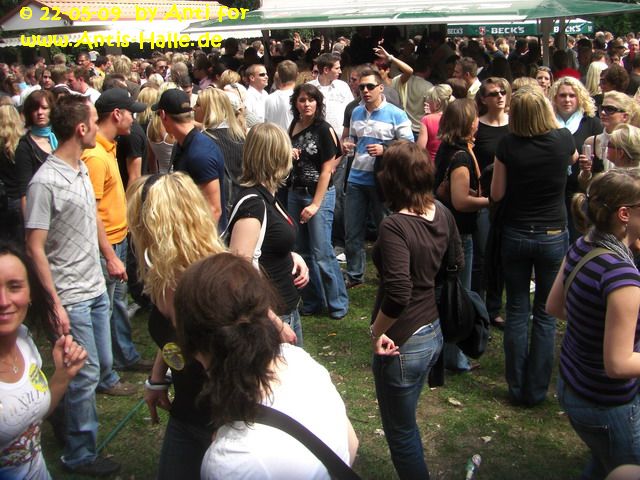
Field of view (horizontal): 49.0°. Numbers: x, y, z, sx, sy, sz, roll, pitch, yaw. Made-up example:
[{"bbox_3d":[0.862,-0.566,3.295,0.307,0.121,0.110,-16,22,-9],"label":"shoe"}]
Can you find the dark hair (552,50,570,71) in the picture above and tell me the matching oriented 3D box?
[{"bbox_3d":[2.544,-1.891,7.400,0.180,0.220,0.210,0,16,8],"label":"dark hair"}]

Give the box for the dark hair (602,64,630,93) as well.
[{"bbox_3d":[2.364,-1.284,5.603,0.230,0.230,0.210,0,16,9],"label":"dark hair"}]

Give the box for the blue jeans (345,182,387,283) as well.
[{"bbox_3d":[0.409,-0.086,5.826,0.440,0.910,0.320,1,16,12],"label":"blue jeans"}]

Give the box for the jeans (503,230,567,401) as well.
[{"bbox_3d":[1.164,0.392,3.797,0.350,0.970,0.270,1,17,12],"label":"jeans"}]

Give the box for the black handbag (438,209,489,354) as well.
[{"bbox_3d":[0.626,0.186,3.067,0.150,0.580,0.260,-16,21,-39],"label":"black handbag"}]

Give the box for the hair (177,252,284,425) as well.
[{"bbox_3d":[-0.183,0.199,1.420,0.200,0.300,0.230,-10,18,-24],"label":"hair"}]

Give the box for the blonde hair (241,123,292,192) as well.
[{"bbox_3d":[-0.223,-0.355,2.970,0.210,0.290,0.230,11,19,38],"label":"blonde hair"}]

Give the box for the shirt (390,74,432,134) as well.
[{"bbox_3d":[0.930,-1.397,7.139,0.460,0.620,0.280,0,16,8],"label":"shirt"}]

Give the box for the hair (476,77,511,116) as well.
[{"bbox_3d":[1.185,-0.980,4.800,0.220,0.270,0.210,-7,17,-17],"label":"hair"}]

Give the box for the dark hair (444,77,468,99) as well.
[{"bbox_3d":[1.231,-1.360,6.300,0.180,0.230,0.210,0,15,2],"label":"dark hair"}]

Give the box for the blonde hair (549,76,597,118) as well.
[{"bbox_3d":[1.779,-1.004,4.950,0.330,0.290,0.240,4,17,20],"label":"blonde hair"}]

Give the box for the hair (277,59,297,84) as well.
[{"bbox_3d":[-0.278,-1.444,6.050,0.170,0.200,0.200,0,15,2],"label":"hair"}]

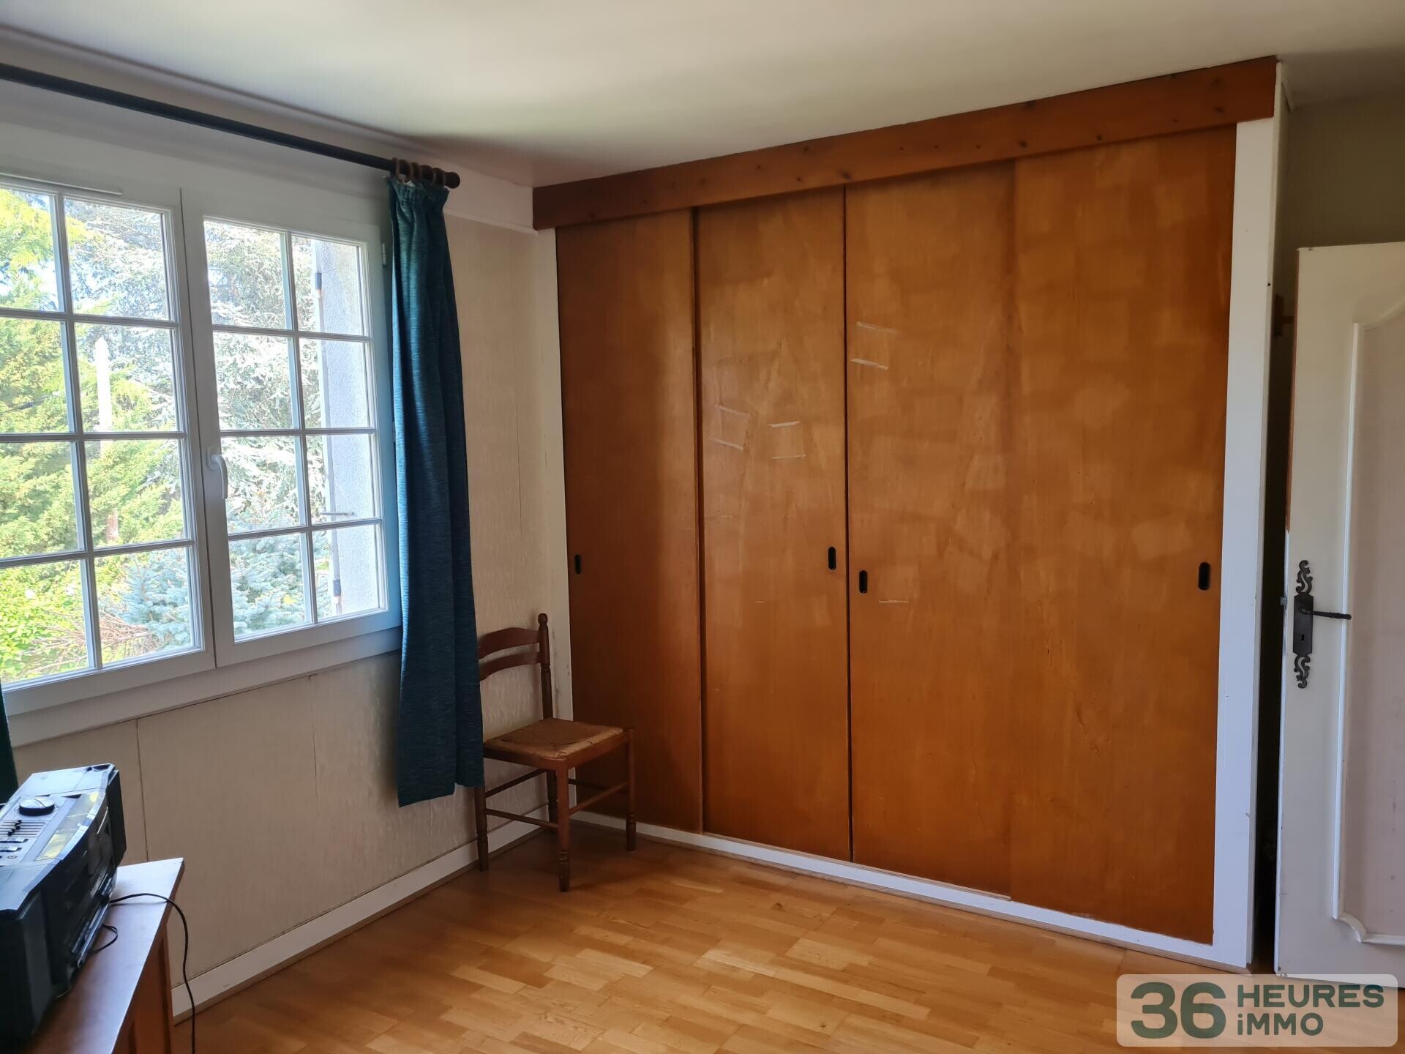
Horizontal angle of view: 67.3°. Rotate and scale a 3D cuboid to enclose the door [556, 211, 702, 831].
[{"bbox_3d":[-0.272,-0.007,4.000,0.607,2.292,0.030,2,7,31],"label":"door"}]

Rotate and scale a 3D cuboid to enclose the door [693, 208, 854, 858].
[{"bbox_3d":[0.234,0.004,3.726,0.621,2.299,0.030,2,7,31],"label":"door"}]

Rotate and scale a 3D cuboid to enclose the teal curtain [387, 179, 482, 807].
[{"bbox_3d":[-0.891,-0.097,3.467,0.103,2.000,0.288,2,7,31],"label":"teal curtain"}]

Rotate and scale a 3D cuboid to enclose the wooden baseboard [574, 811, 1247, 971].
[{"bbox_3d":[0.518,1.191,3.626,2.416,0.067,0.025,2,7,31],"label":"wooden baseboard"}]

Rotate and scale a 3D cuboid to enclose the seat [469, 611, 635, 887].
[{"bbox_3d":[-0.538,0.788,3.842,0.452,0.872,0.434,2,7,31],"label":"seat"}]

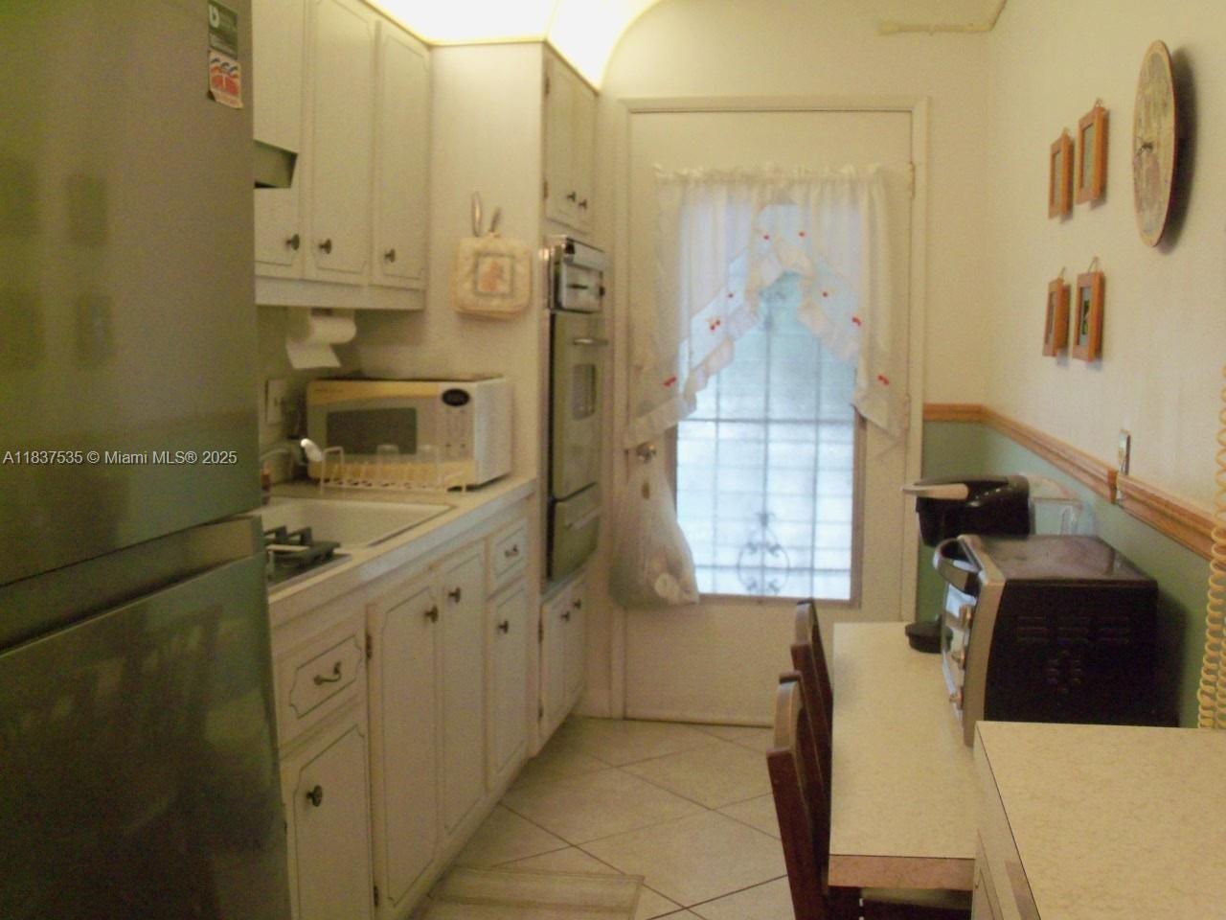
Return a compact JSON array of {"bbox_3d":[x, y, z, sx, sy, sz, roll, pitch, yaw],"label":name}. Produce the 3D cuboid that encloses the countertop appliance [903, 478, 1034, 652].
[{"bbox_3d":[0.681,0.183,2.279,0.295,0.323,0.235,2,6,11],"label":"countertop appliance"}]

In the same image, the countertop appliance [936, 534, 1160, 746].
[{"bbox_3d":[0.626,0.262,1.860,0.265,0.244,0.380,2,6,11],"label":"countertop appliance"}]

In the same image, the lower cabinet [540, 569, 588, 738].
[{"bbox_3d":[-0.439,0.581,3.947,0.605,0.450,0.695,2,6,11],"label":"lower cabinet"}]

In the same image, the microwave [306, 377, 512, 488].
[{"bbox_3d":[-0.547,-0.083,3.368,0.465,0.275,0.340,2,6,11],"label":"microwave"}]

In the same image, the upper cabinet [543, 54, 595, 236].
[{"bbox_3d":[-0.420,-0.947,3.803,0.605,0.470,0.715,2,6,11],"label":"upper cabinet"}]

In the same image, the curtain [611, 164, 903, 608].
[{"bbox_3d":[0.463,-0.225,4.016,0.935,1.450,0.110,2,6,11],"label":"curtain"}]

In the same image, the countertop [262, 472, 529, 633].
[{"bbox_3d":[-0.680,0.149,2.654,0.640,0.045,1.810,2,6,11],"label":"countertop"}]

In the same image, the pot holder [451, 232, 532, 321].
[{"bbox_3d":[-0.341,-0.505,3.433,0.219,0.217,0.045,2,6,11],"label":"pot holder"}]

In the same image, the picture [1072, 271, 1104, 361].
[{"bbox_3d":[0.870,-0.262,2.275,0.020,0.156,0.188,2,6,11],"label":"picture"}]

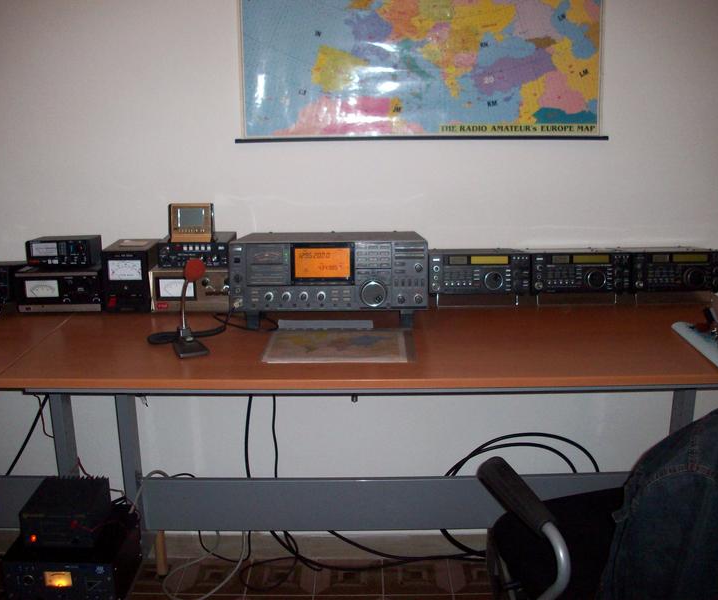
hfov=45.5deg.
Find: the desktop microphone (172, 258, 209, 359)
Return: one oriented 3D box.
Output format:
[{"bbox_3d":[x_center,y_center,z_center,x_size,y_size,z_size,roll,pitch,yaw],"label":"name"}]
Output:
[{"bbox_3d":[-0.337,0.008,1.703,0.064,0.186,0.115,-7,15,-24],"label":"desktop microphone"}]

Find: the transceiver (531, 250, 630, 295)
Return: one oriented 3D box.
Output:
[{"bbox_3d":[0.530,-0.078,2.145,0.241,0.100,0.250,-1,7,1],"label":"transceiver"}]

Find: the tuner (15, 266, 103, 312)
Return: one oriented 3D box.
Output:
[{"bbox_3d":[-0.710,-0.044,2.125,0.214,0.098,0.230,-1,14,1],"label":"tuner"}]

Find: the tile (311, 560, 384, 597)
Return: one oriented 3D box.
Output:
[{"bbox_3d":[-0.027,0.795,2.448,0.196,0.010,0.195,-1,14,1],"label":"tile"}]

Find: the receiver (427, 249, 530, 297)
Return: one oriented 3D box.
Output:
[{"bbox_3d":[0.290,-0.076,2.146,0.241,0.100,0.250,-1,7,1],"label":"receiver"}]

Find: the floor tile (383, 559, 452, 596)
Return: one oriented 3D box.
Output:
[{"bbox_3d":[0.165,0.792,2.447,0.195,0.010,0.195,-1,14,1],"label":"floor tile"}]

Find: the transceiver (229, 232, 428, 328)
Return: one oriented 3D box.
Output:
[{"bbox_3d":[-0.063,-0.061,2.008,0.425,0.176,0.400,-1,9,1],"label":"transceiver"}]

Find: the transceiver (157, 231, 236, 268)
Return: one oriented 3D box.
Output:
[{"bbox_3d":[-0.390,-0.123,2.104,0.170,0.062,0.160,-1,14,1],"label":"transceiver"}]

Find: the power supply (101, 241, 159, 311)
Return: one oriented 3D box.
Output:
[{"bbox_3d":[-0.542,-0.063,2.080,0.112,0.150,0.175,-1,14,1],"label":"power supply"}]

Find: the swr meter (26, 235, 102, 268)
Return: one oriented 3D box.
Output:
[{"bbox_3d":[-0.736,-0.122,2.145,0.155,0.064,0.103,0,13,0],"label":"swr meter"}]

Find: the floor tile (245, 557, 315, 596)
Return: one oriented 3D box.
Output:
[{"bbox_3d":[-0.219,0.796,2.451,0.195,0.010,0.195,-1,14,1],"label":"floor tile"}]

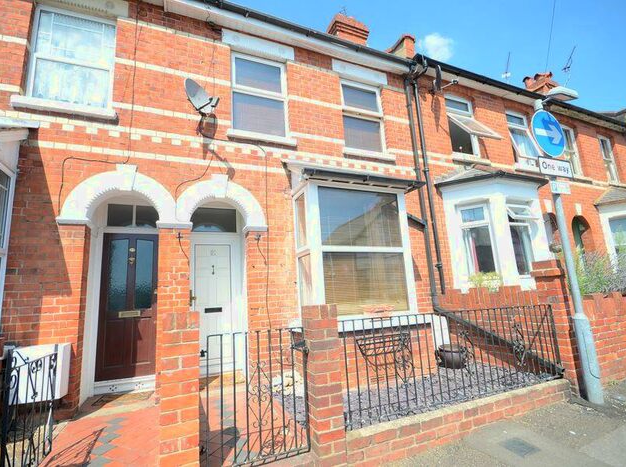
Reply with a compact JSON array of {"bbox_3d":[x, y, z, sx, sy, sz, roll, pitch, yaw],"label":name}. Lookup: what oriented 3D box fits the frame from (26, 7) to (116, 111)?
[{"bbox_3d":[-3.085,-2.266,3.799,0.880,1.300,0.120,1,-10,-23],"label":"frame"}]

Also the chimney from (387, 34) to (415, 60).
[{"bbox_3d":[1.941,-3.783,6.348,0.300,0.750,0.600,1,-11,-23],"label":"chimney"}]

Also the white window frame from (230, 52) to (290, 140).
[{"bbox_3d":[-0.857,-2.231,4.738,0.910,1.350,0.120,1,-10,-23],"label":"white window frame"}]

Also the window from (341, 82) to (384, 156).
[{"bbox_3d":[0.923,-2.137,5.398,0.870,1.360,0.120,1,-11,-23],"label":"window"}]

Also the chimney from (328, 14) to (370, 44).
[{"bbox_3d":[1.015,-5.368,8.630,1.000,1.450,0.900,1,-11,-23],"label":"chimney"}]

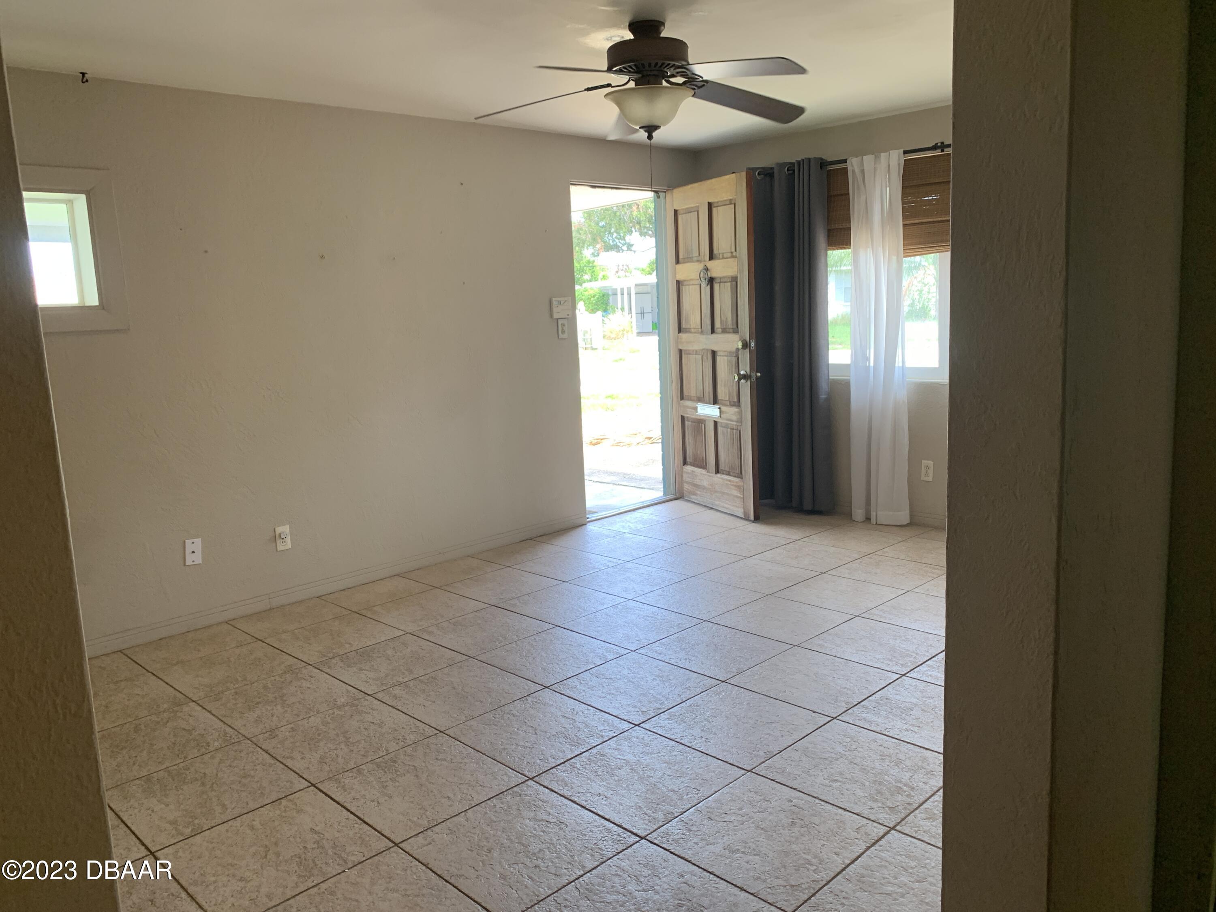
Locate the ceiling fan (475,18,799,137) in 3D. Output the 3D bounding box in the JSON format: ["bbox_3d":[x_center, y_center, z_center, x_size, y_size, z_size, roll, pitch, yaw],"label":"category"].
[{"bbox_3d":[0.149,-1.351,3.300,1.290,0.405,1.290,-11,13,-43],"label":"ceiling fan"}]

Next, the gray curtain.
[{"bbox_3d":[1.145,-0.734,5.766,0.140,2.140,0.590,-11,13,-43],"label":"gray curtain"}]

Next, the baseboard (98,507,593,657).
[{"bbox_3d":[-1.177,0.605,4.773,0.016,0.076,2.936,7,13,44],"label":"baseboard"}]

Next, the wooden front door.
[{"bbox_3d":[0.670,-0.689,5.887,0.045,2.086,0.869,-7,10,-28],"label":"wooden front door"}]

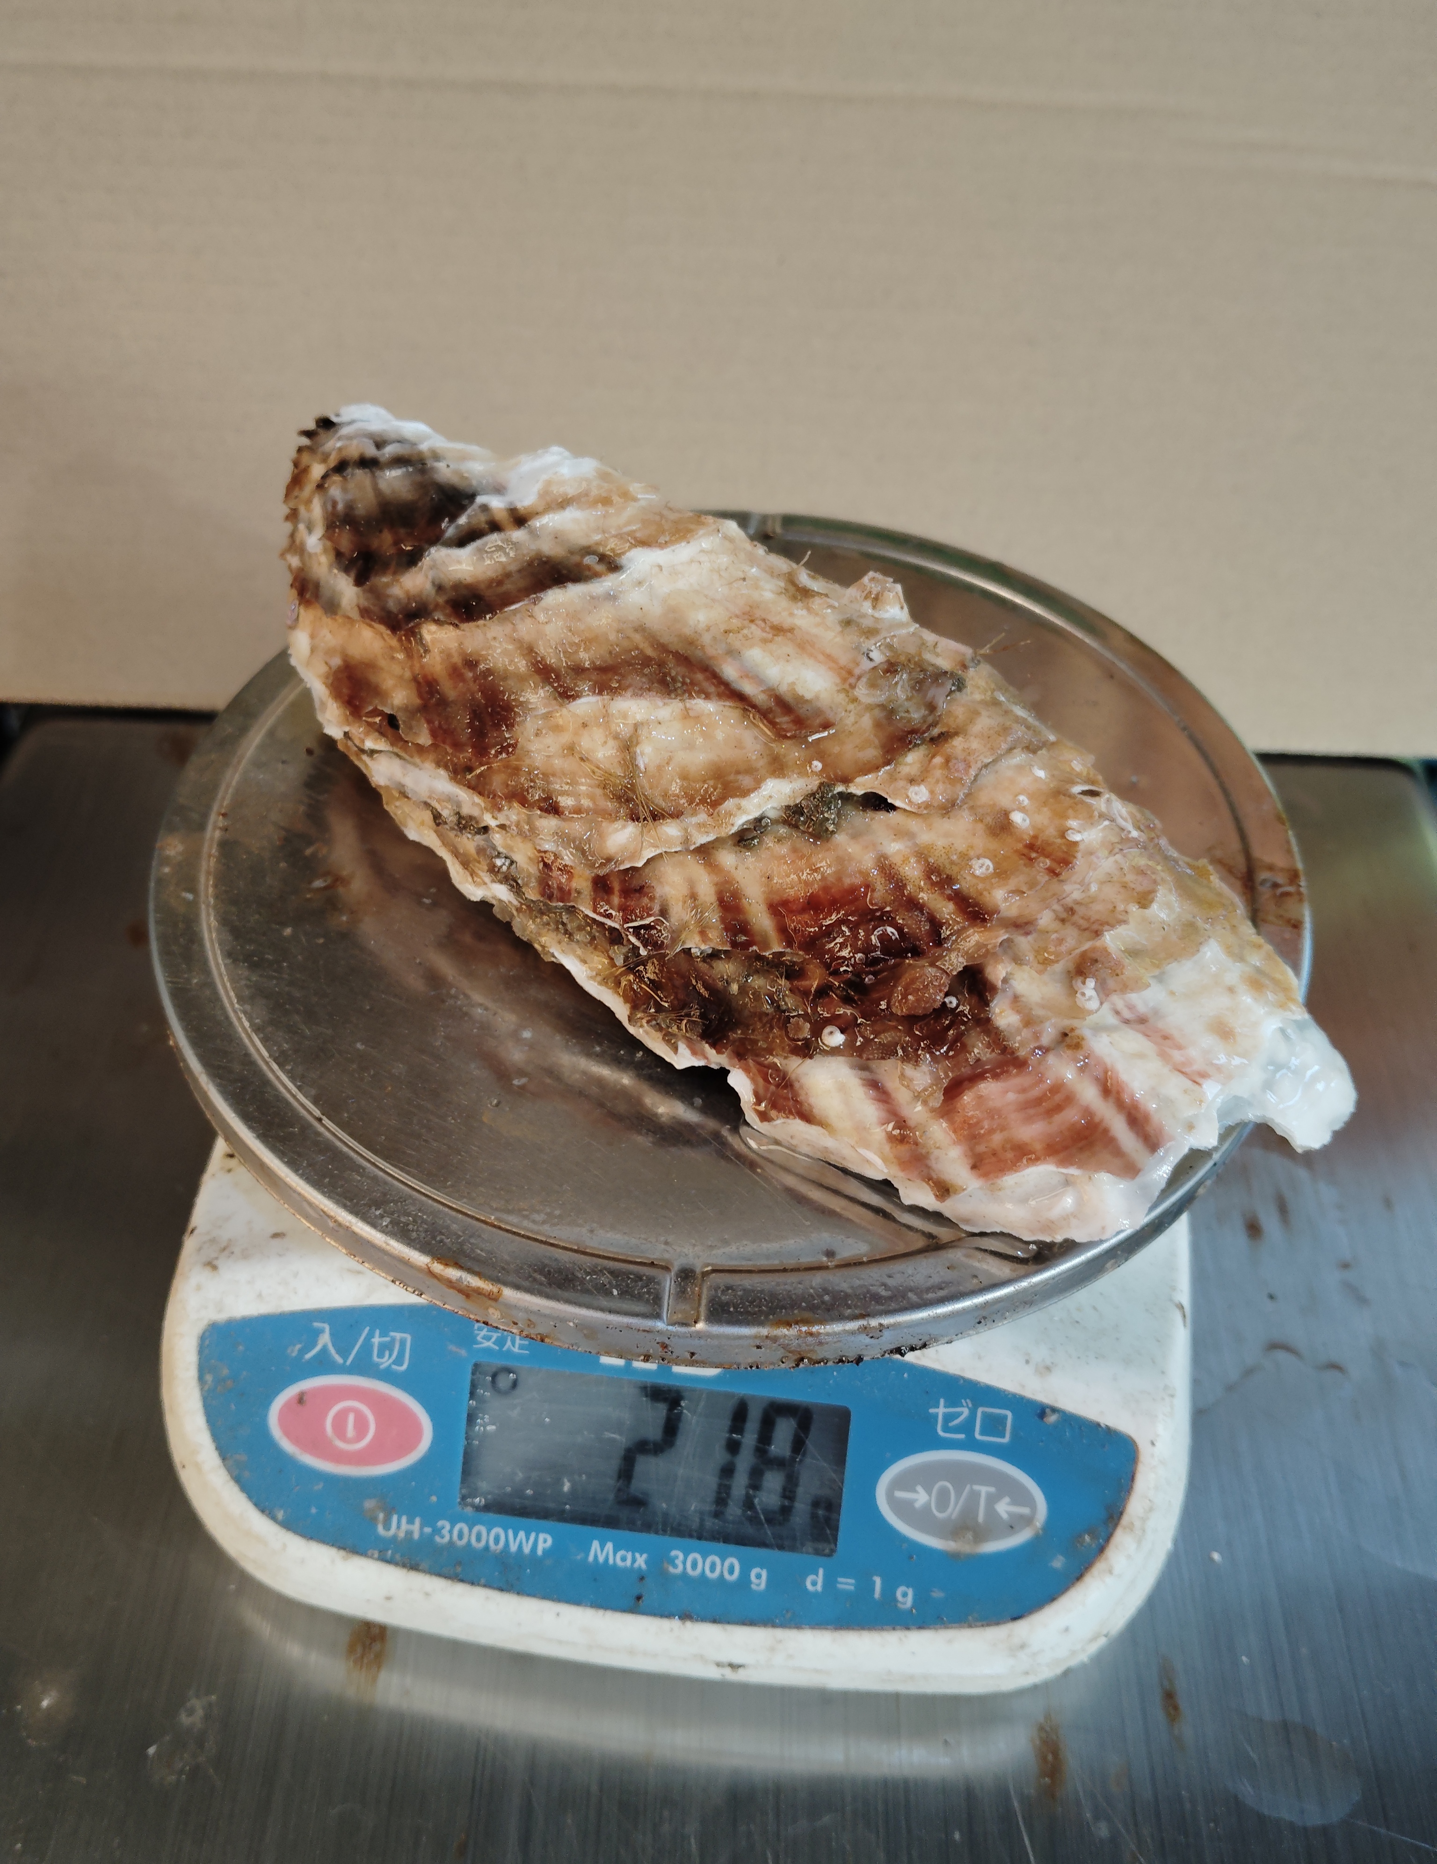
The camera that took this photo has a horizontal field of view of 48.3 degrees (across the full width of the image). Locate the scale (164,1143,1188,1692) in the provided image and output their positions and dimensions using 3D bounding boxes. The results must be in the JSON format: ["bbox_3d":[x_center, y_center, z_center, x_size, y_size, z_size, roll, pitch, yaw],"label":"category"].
[{"bbox_3d":[0.000,0.017,0.253,0.133,0.045,0.180,6,47,3],"label":"scale"}]

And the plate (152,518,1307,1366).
[{"bbox_3d":[0.002,-0.014,0.242,0.169,0.009,0.169,1,47,-1],"label":"plate"}]

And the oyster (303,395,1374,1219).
[{"bbox_3d":[0.001,-0.024,0.222,0.074,0.036,0.167,-35,57,-29],"label":"oyster"}]

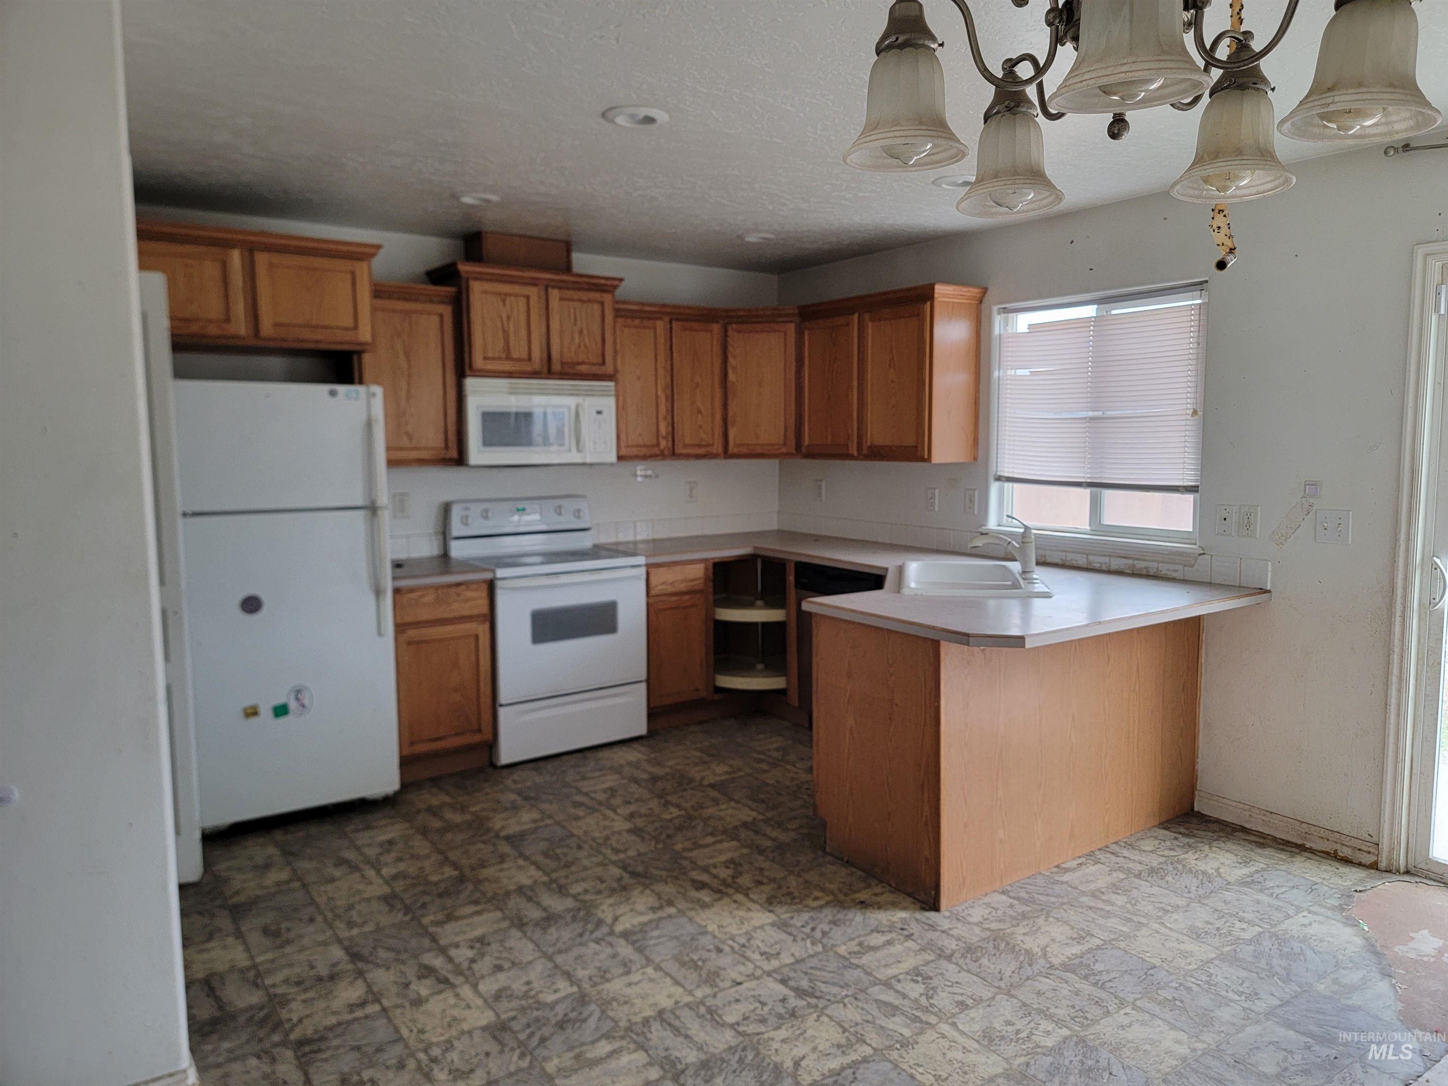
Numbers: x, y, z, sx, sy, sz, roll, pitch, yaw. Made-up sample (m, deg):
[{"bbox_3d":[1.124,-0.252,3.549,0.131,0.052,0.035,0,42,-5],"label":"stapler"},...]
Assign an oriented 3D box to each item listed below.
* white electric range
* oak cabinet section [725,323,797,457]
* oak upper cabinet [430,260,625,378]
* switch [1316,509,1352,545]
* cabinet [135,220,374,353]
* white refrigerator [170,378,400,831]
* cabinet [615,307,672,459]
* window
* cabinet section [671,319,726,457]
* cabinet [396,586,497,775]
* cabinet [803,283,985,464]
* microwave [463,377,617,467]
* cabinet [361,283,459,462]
[{"bbox_3d":[-0.859,0.391,4.892,0.758,1.180,0.665,-5,7,-35],"label":"white electric range"},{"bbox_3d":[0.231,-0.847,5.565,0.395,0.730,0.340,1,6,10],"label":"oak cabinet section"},{"bbox_3d":[-0.943,-1.034,4.856,0.840,0.497,0.425,-5,7,-35],"label":"oak upper cabinet"},{"bbox_3d":[2.120,-0.055,3.501,0.016,0.113,0.116,-5,7,-35],"label":"switch"},{"bbox_3d":[-1.945,-0.986,4.046,0.960,0.417,0.615,-5,7,-35],"label":"cabinet"},{"bbox_3d":[-1.839,0.221,4.119,0.743,1.695,0.760,-5,7,-35],"label":"white refrigerator"},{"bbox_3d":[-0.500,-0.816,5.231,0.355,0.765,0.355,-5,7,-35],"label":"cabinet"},{"bbox_3d":[1.584,-0.535,4.308,0.090,1.020,1.027,-5,7,-35],"label":"window"},{"bbox_3d":[-0.223,-0.838,5.474,0.345,0.730,0.325,-4,8,-34],"label":"cabinet section"},{"bbox_3d":[-1.382,0.580,4.595,0.450,0.875,0.625,-5,7,-35],"label":"cabinet"},{"bbox_3d":[0.803,-0.808,5.015,0.365,0.791,0.975,-5,7,-35],"label":"cabinet"},{"bbox_3d":[-0.951,-0.590,4.909,0.761,0.398,0.405,-5,7,-35],"label":"microwave"},{"bbox_3d":[-1.465,-0.741,4.562,0.450,0.781,0.360,-5,7,-35],"label":"cabinet"}]

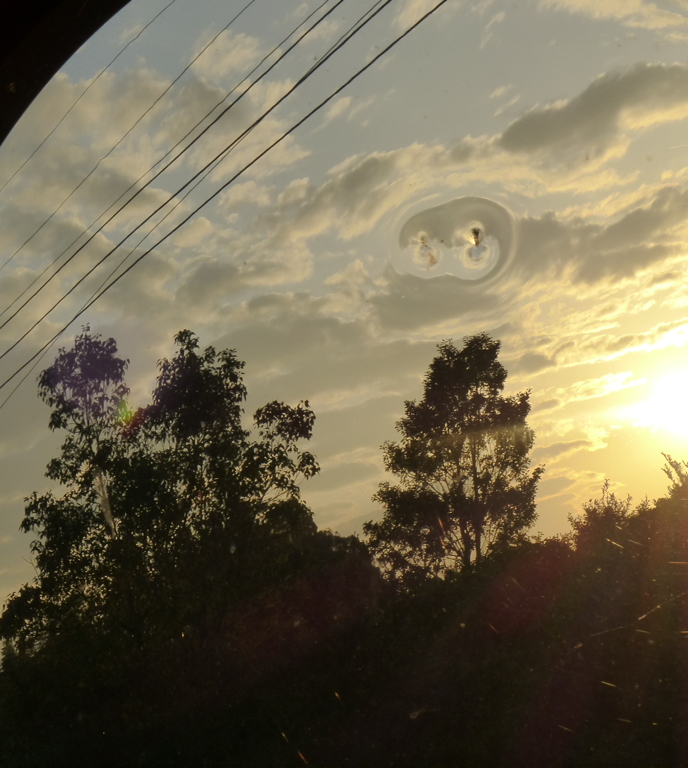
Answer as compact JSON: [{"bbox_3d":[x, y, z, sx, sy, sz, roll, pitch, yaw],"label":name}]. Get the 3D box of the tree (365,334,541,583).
[{"bbox_3d":[2.831,2.185,205.000,4.603,7.033,4.448,-1,-5,0],"label":"tree"}]

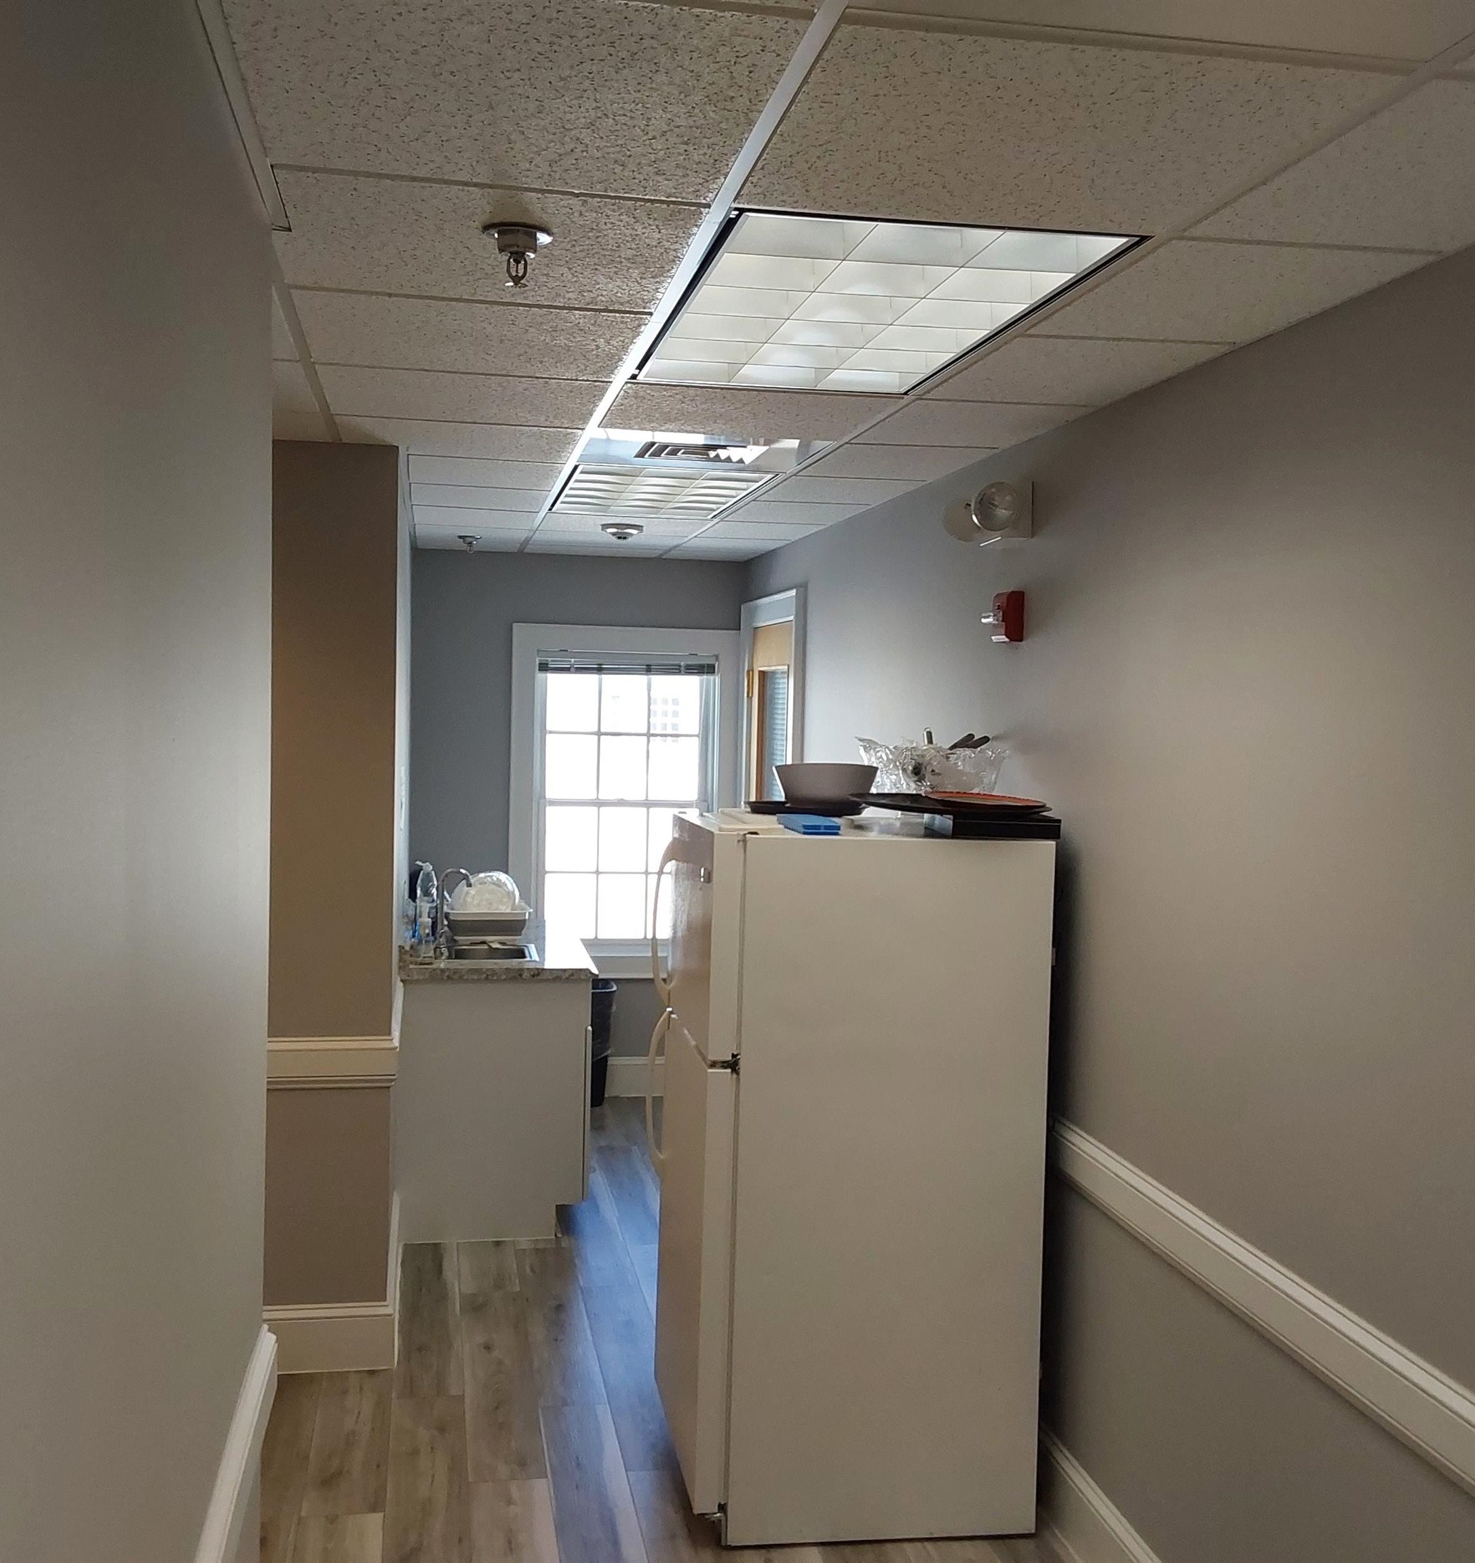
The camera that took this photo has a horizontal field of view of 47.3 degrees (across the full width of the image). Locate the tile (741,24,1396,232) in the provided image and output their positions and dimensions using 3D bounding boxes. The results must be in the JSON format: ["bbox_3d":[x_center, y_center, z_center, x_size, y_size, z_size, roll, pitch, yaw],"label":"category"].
[{"bbox_3d":[0.335,-0.738,1.929,0.602,0.020,0.602,1,2,-10],"label":"tile"}]

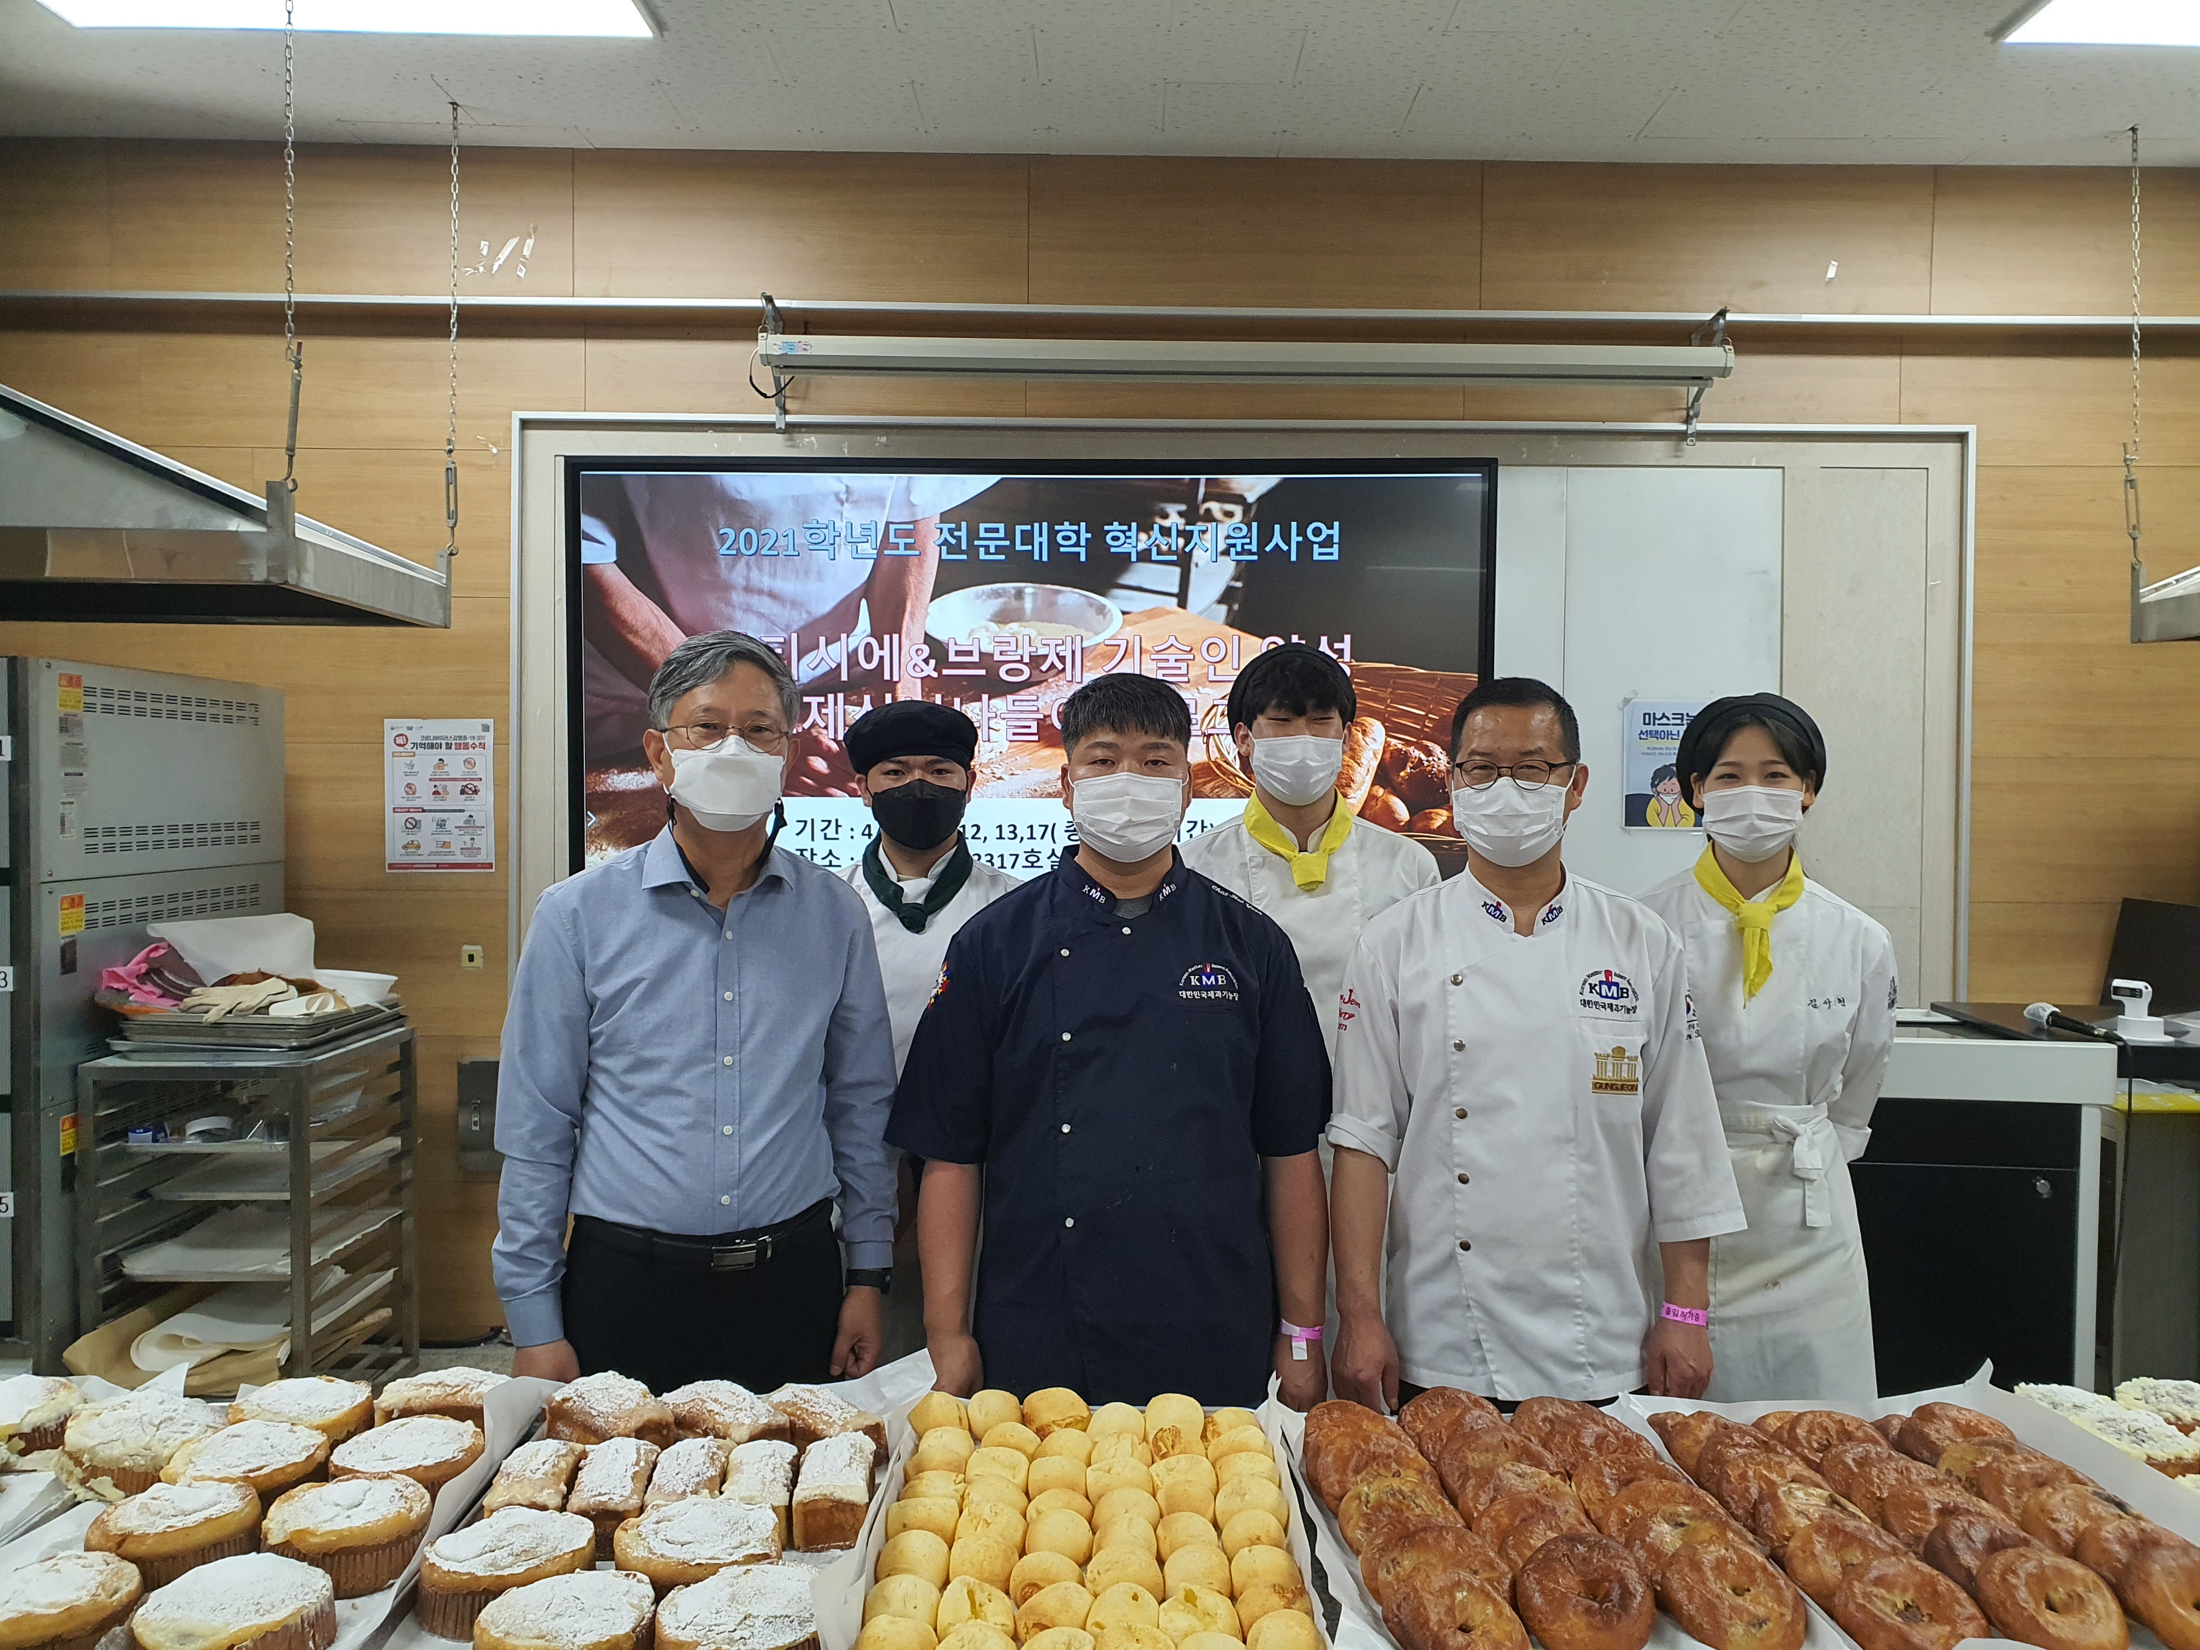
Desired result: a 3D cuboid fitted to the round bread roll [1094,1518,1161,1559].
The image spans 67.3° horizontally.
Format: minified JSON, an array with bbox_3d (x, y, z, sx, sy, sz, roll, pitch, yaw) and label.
[{"bbox_3d":[0.026,0.652,1.498,0.061,0.045,0.062,1,1,0],"label":"round bread roll"}]

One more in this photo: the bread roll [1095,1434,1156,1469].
[{"bbox_3d":[0.025,0.651,1.691,0.062,0.051,0.062,1,1,0],"label":"bread roll"}]

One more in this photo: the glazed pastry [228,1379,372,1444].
[{"bbox_3d":[-0.833,0.631,1.720,0.138,0.063,0.135,1,1,0],"label":"glazed pastry"}]

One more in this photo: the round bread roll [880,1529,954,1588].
[{"bbox_3d":[-0.163,0.651,1.467,0.065,0.046,0.063,1,1,0],"label":"round bread roll"}]

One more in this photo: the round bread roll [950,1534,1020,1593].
[{"bbox_3d":[-0.095,0.609,1.358,0.059,0.047,0.059,0,1,0],"label":"round bread roll"}]

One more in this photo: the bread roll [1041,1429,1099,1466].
[{"bbox_3d":[-0.033,0.652,1.705,0.062,0.048,0.062,0,1,-1],"label":"bread roll"}]

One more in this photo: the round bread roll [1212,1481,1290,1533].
[{"bbox_3d":[0.143,0.647,1.558,0.067,0.049,0.067,1,1,0],"label":"round bread roll"}]

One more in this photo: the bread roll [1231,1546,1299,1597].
[{"bbox_3d":[0.144,0.659,1.447,0.061,0.048,0.061,0,1,0],"label":"bread roll"}]

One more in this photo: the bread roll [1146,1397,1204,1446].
[{"bbox_3d":[0.075,0.604,1.665,0.060,0.048,0.060,0,1,0],"label":"bread roll"}]

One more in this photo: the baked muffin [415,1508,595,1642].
[{"bbox_3d":[-0.513,0.640,1.435,0.144,0.070,0.144,1,1,0],"label":"baked muffin"}]

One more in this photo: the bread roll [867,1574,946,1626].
[{"bbox_3d":[-0.162,0.648,1.365,0.063,0.049,0.063,1,1,0],"label":"bread roll"}]

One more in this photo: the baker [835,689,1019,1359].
[{"bbox_3d":[-0.282,0.629,2.620,0.480,1.670,0.300,0,1,-4],"label":"baker"}]

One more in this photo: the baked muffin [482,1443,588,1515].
[{"bbox_3d":[-0.526,0.636,1.550,0.070,0.061,0.140,0,1,-8],"label":"baked muffin"}]

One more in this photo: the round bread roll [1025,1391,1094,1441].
[{"bbox_3d":[-0.044,0.644,1.785,0.072,0.059,0.072,1,1,0],"label":"round bread roll"}]

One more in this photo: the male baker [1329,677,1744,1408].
[{"bbox_3d":[0.567,0.664,2.164,0.530,1.715,0.320,1,1,5],"label":"male baker"}]

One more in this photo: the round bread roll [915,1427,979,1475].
[{"bbox_3d":[-0.158,0.649,1.703,0.062,0.051,0.062,1,1,0],"label":"round bread roll"}]

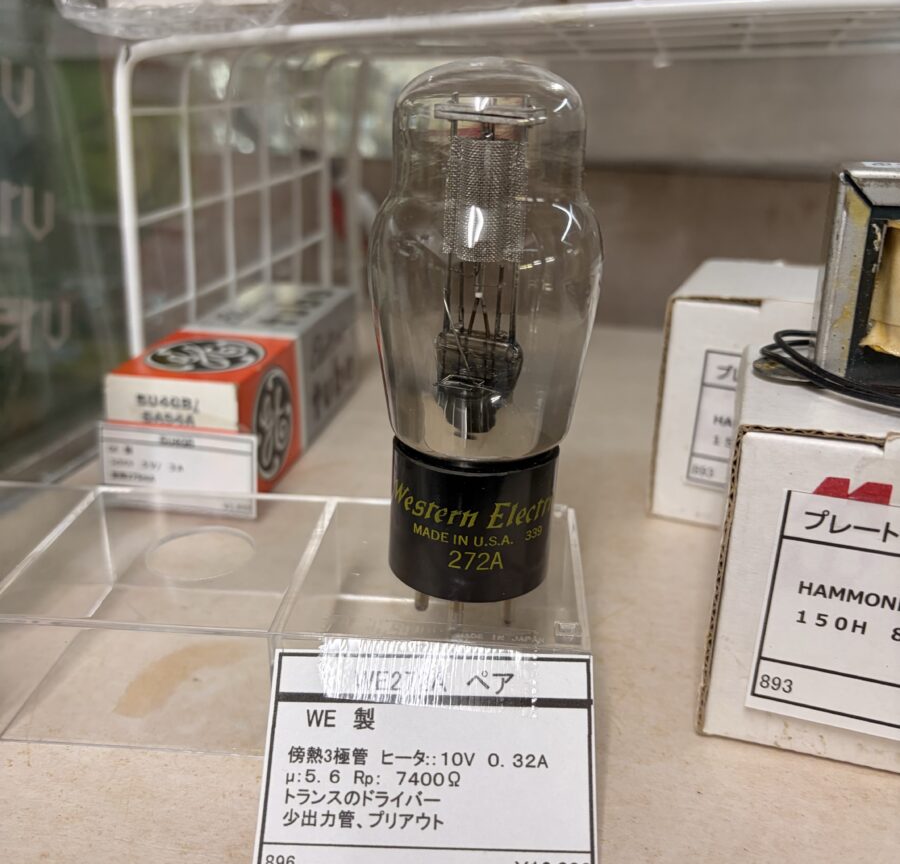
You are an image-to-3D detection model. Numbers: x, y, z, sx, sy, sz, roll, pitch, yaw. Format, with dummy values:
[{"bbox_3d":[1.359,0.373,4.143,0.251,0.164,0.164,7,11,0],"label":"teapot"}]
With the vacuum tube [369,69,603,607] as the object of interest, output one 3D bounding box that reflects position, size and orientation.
[{"bbox_3d":[0.006,-0.013,0.181,0.045,0.113,0.045,1,22,-3],"label":"vacuum tube"}]

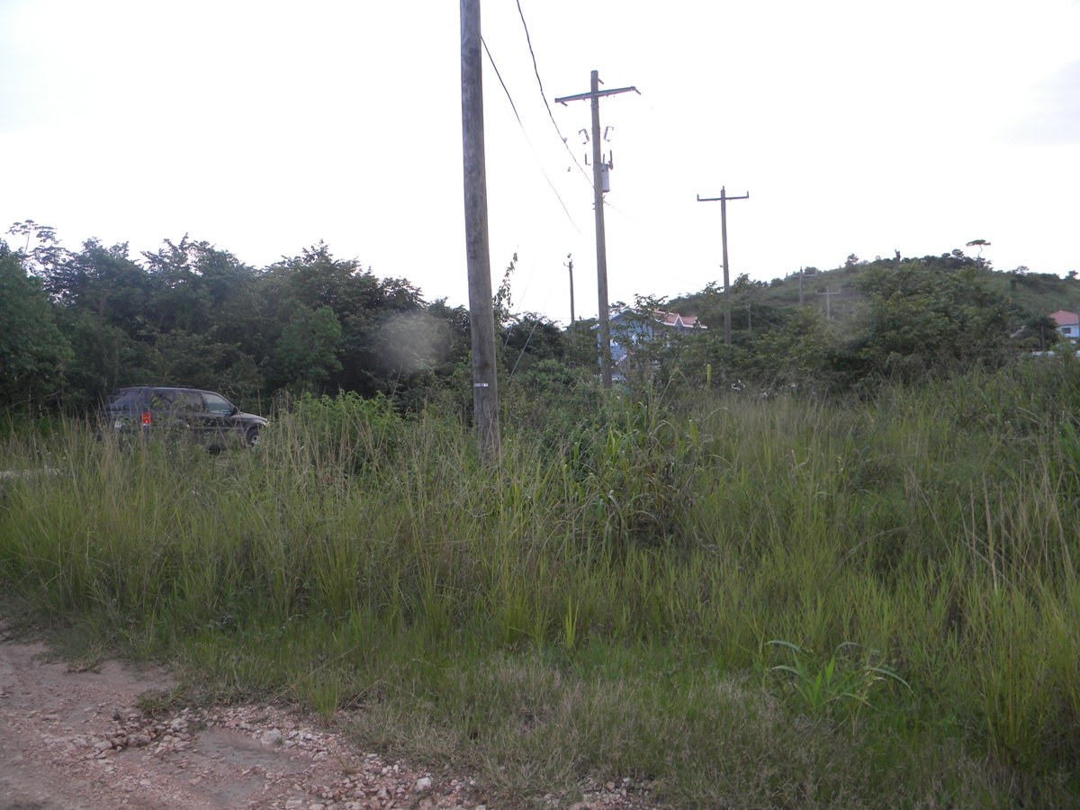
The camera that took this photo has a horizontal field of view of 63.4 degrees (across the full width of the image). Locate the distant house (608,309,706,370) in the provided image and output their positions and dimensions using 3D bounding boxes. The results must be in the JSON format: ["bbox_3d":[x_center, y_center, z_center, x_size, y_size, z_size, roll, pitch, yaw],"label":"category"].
[{"bbox_3d":[9.867,-4.473,78.947,7.300,7.700,9.300,-1,2,34],"label":"distant house"}]

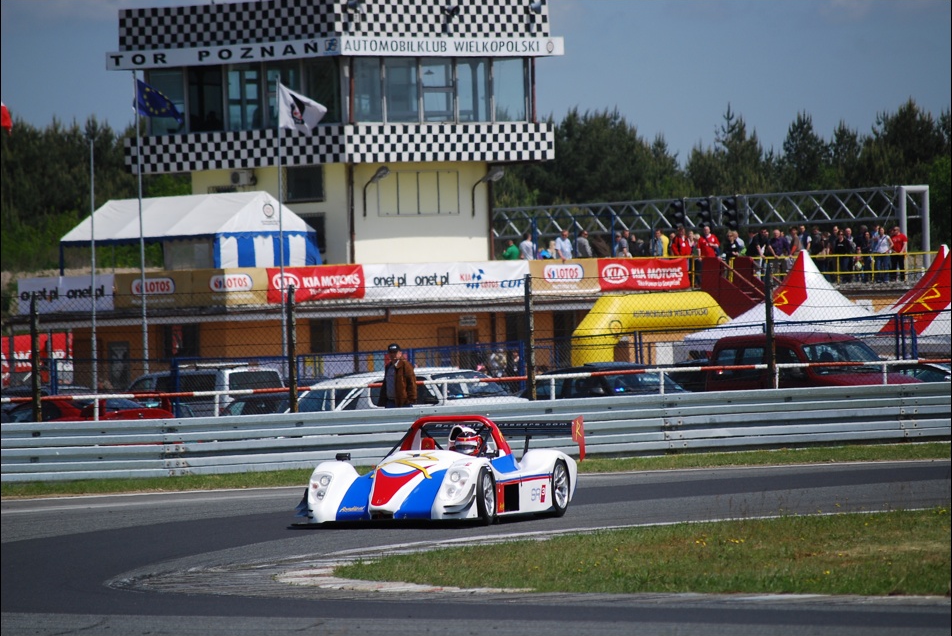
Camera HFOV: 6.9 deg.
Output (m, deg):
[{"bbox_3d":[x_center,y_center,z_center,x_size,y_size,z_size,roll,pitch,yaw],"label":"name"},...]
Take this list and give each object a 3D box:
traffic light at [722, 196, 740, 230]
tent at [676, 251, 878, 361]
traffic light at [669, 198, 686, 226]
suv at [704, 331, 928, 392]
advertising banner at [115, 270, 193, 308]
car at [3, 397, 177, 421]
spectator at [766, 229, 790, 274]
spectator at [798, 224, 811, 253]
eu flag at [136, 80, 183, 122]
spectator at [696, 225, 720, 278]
[{"bbox_3d":[8.481,-3.469,264.000,0.450,1.130,0.400,-2,0,-31],"label":"traffic light"},{"bbox_3d":[7.616,0.499,184.960,4.500,4.200,4.500,-2,0,14],"label":"tent"},{"bbox_3d":[6.781,-3.424,267.000,0.420,1.080,0.370,-2,0,-38],"label":"traffic light"},{"bbox_3d":[5.571,1.121,129.003,1.730,1.800,4.120,-2,0,-38],"label":"suv"},{"bbox_3d":[-9.257,-0.788,228.773,0.050,1.016,3.051,-2,0,45],"label":"advertising banner"},{"bbox_3d":[-6.715,1.900,127.000,1.720,1.320,4.300,-2,0,-39],"label":"car"},{"bbox_3d":[9.365,-1.848,245.000,0.660,1.740,0.450,-2,0,7],"label":"spectator"},{"bbox_3d":[10.197,-1.946,246.500,0.500,1.830,0.350,-2,0,30],"label":"spectator"},{"bbox_3d":[-8.622,-5.907,217.000,1.300,1.150,0.250,-2,0,0],"label":"eu flag"},{"bbox_3d":[7.104,-1.875,242.500,0.660,1.860,0.420,-2,0,6],"label":"spectator"}]

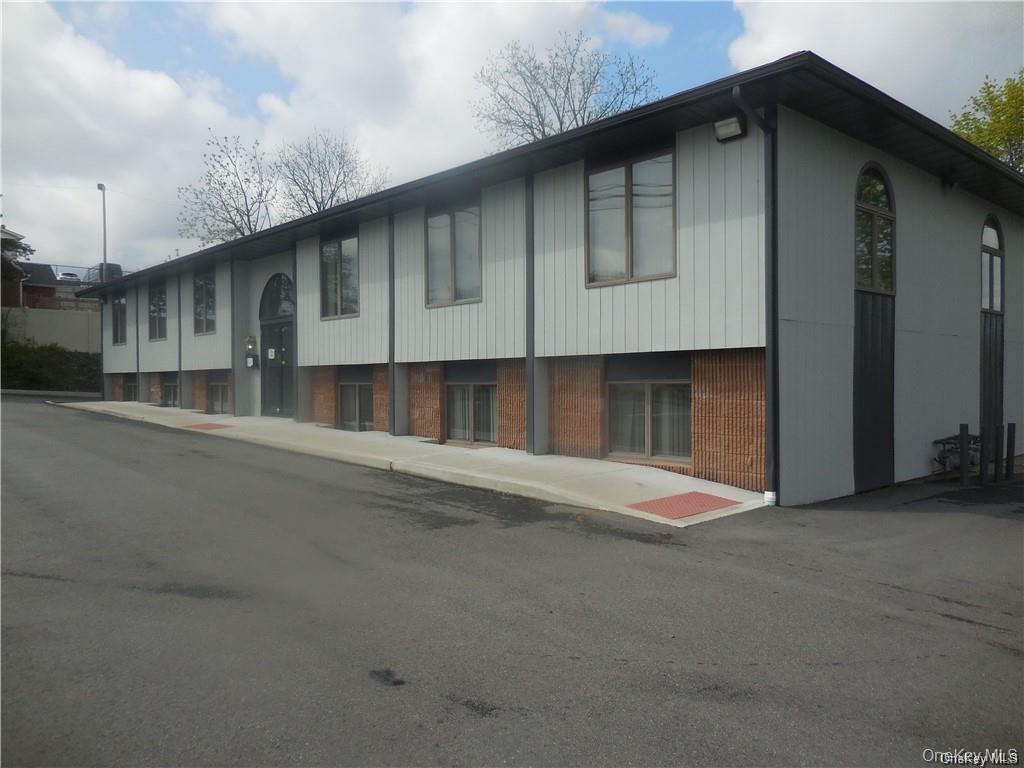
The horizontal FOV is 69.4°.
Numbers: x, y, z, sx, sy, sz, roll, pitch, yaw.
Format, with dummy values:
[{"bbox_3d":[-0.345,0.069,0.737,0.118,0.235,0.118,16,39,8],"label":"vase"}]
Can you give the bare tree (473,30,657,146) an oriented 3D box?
[{"bbox_3d":[2.187,-7.173,31.073,7.800,14.600,7.800,-1,1,-43],"label":"bare tree"}]

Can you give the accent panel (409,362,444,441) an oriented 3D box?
[{"bbox_3d":[-1.483,0.302,12.977,0.160,1.350,0.891,-1,0,-45],"label":"accent panel"}]

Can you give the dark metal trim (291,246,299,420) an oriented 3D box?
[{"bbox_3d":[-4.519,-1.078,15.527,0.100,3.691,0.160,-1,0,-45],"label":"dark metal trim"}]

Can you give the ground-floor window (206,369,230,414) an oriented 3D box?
[{"bbox_3d":[-7.499,0.226,19.248,0.130,1.125,1.381,-1,1,-43],"label":"ground-floor window"}]

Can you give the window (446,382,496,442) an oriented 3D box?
[{"bbox_3d":[-0.657,0.486,12.199,0.120,1.000,1.380,-1,0,-45],"label":"window"}]

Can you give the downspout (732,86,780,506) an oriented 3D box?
[{"bbox_3d":[2.582,-0.868,7.804,0.700,4.330,0.110,-1,0,-45],"label":"downspout"}]

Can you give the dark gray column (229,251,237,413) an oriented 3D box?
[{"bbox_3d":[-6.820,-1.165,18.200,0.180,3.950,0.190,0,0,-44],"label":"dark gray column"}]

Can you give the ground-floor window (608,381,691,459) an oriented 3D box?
[{"bbox_3d":[1.827,0.476,9.693,0.100,1.050,1.380,-1,1,-43],"label":"ground-floor window"}]

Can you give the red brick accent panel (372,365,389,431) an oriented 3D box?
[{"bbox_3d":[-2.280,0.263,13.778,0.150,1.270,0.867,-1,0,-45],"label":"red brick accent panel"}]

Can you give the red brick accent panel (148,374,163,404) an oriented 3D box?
[{"bbox_3d":[-11.251,0.147,23.520,0.180,0.970,1.120,-1,1,-43],"label":"red brick accent panel"}]

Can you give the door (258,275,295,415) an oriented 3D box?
[{"bbox_3d":[-5.226,-0.887,16.851,0.150,3.384,2.170,-1,1,-43],"label":"door"}]

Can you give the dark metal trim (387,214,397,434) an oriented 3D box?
[{"bbox_3d":[-2.114,-1.063,13.334,0.100,3.940,0.170,-1,1,-43],"label":"dark metal trim"}]

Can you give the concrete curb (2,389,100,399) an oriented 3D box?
[{"bbox_3d":[-18.410,0.379,29.500,3.800,0.180,0.200,-1,1,-43],"label":"concrete curb"}]

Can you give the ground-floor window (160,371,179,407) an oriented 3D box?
[{"bbox_3d":[-9.827,0.177,21.491,0.120,1.060,1.370,-1,0,-45],"label":"ground-floor window"}]

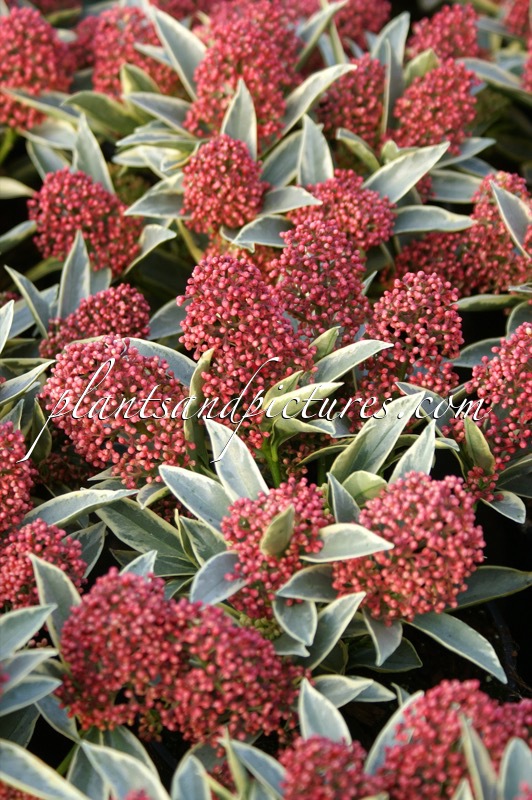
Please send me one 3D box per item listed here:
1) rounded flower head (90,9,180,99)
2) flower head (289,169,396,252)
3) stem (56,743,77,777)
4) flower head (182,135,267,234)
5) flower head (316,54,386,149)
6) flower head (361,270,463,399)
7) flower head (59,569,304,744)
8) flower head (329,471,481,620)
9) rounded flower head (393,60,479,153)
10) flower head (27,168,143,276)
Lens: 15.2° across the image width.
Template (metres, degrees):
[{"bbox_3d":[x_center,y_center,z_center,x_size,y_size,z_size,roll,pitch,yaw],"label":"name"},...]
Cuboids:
[{"bbox_3d":[-0.081,-0.220,1.270,0.058,0.060,0.058,0,35,0],"label":"rounded flower head"},{"bbox_3d":[0.043,-0.104,1.120,0.060,0.056,0.060,0,35,0],"label":"flower head"},{"bbox_3d":[-0.092,0.166,0.920,0.006,0.026,0.006,32,32,0],"label":"stem"},{"bbox_3d":[-0.026,-0.133,1.230,0.051,0.061,0.051,0,36,0],"label":"flower head"},{"bbox_3d":[0.057,-0.196,1.310,0.049,0.062,0.049,0,36,0],"label":"flower head"},{"bbox_3d":[0.077,-0.034,1.060,0.055,0.070,0.055,0,35,0],"label":"flower head"},{"bbox_3d":[-0.035,0.105,0.820,0.102,0.068,0.068,11,37,16],"label":"flower head"},{"bbox_3d":[0.063,0.065,0.880,0.066,0.064,0.066,0,35,0],"label":"flower head"},{"bbox_3d":[0.103,-0.178,1.220,0.054,0.058,0.054,0,35,0],"label":"rounded flower head"},{"bbox_3d":[-0.108,-0.106,1.190,0.067,0.061,0.062,0,36,0],"label":"flower head"}]

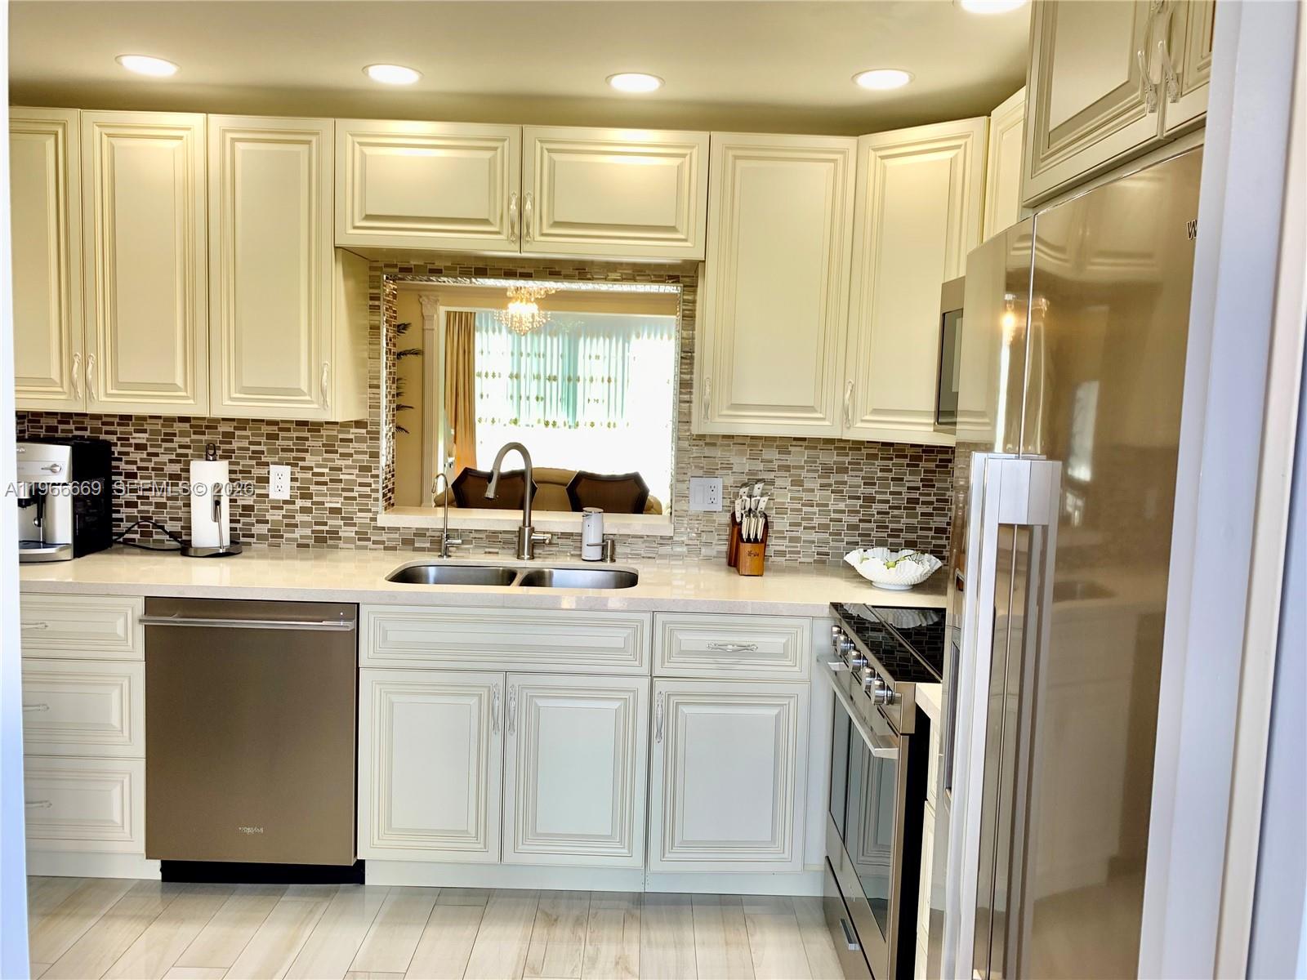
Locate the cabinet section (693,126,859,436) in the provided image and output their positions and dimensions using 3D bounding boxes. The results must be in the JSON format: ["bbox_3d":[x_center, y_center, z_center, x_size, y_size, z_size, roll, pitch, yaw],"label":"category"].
[{"bbox_3d":[0.377,-0.631,3.153,0.441,0.903,0.345,2,5,0],"label":"cabinet section"}]

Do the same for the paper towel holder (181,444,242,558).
[{"bbox_3d":[-1.460,0.025,3.247,0.189,0.371,0.189,2,6,-1],"label":"paper towel holder"}]

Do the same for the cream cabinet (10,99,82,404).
[{"bbox_3d":[-1.918,-0.708,3.142,0.370,0.914,0.326,2,5,-1],"label":"cream cabinet"}]

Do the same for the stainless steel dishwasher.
[{"bbox_3d":[-1.159,0.672,3.104,0.603,0.792,0.622,2,6,-1],"label":"stainless steel dishwasher"}]

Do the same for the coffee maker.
[{"bbox_3d":[-1.945,0.023,3.175,0.280,0.360,0.370,2,5,-1],"label":"coffee maker"}]

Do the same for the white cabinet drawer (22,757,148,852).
[{"bbox_3d":[-1.811,0.879,3.135,0.673,0.287,0.605,2,6,-1],"label":"white cabinet drawer"}]

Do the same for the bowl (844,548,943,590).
[{"bbox_3d":[0.748,0.254,3.080,0.305,0.097,0.295,2,5,0],"label":"bowl"}]

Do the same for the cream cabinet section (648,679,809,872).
[{"bbox_3d":[0.211,0.797,3.128,0.455,0.567,0.610,2,5,0],"label":"cream cabinet section"}]

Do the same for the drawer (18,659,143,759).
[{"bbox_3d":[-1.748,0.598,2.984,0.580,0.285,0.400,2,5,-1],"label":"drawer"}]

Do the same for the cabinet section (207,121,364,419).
[{"bbox_3d":[-1.155,-0.681,3.143,0.381,0.903,0.345,2,5,0],"label":"cabinet section"}]

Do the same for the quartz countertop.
[{"bbox_3d":[-0.466,0.279,3.084,3.297,0.037,0.673,2,6,-1],"label":"quartz countertop"}]

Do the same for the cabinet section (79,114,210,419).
[{"bbox_3d":[-1.535,-0.693,3.141,0.380,0.903,0.345,2,5,0],"label":"cabinet section"}]

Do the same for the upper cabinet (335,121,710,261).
[{"bbox_3d":[-0.400,-0.926,3.136,1.134,0.380,0.338,2,6,-1],"label":"upper cabinet"}]

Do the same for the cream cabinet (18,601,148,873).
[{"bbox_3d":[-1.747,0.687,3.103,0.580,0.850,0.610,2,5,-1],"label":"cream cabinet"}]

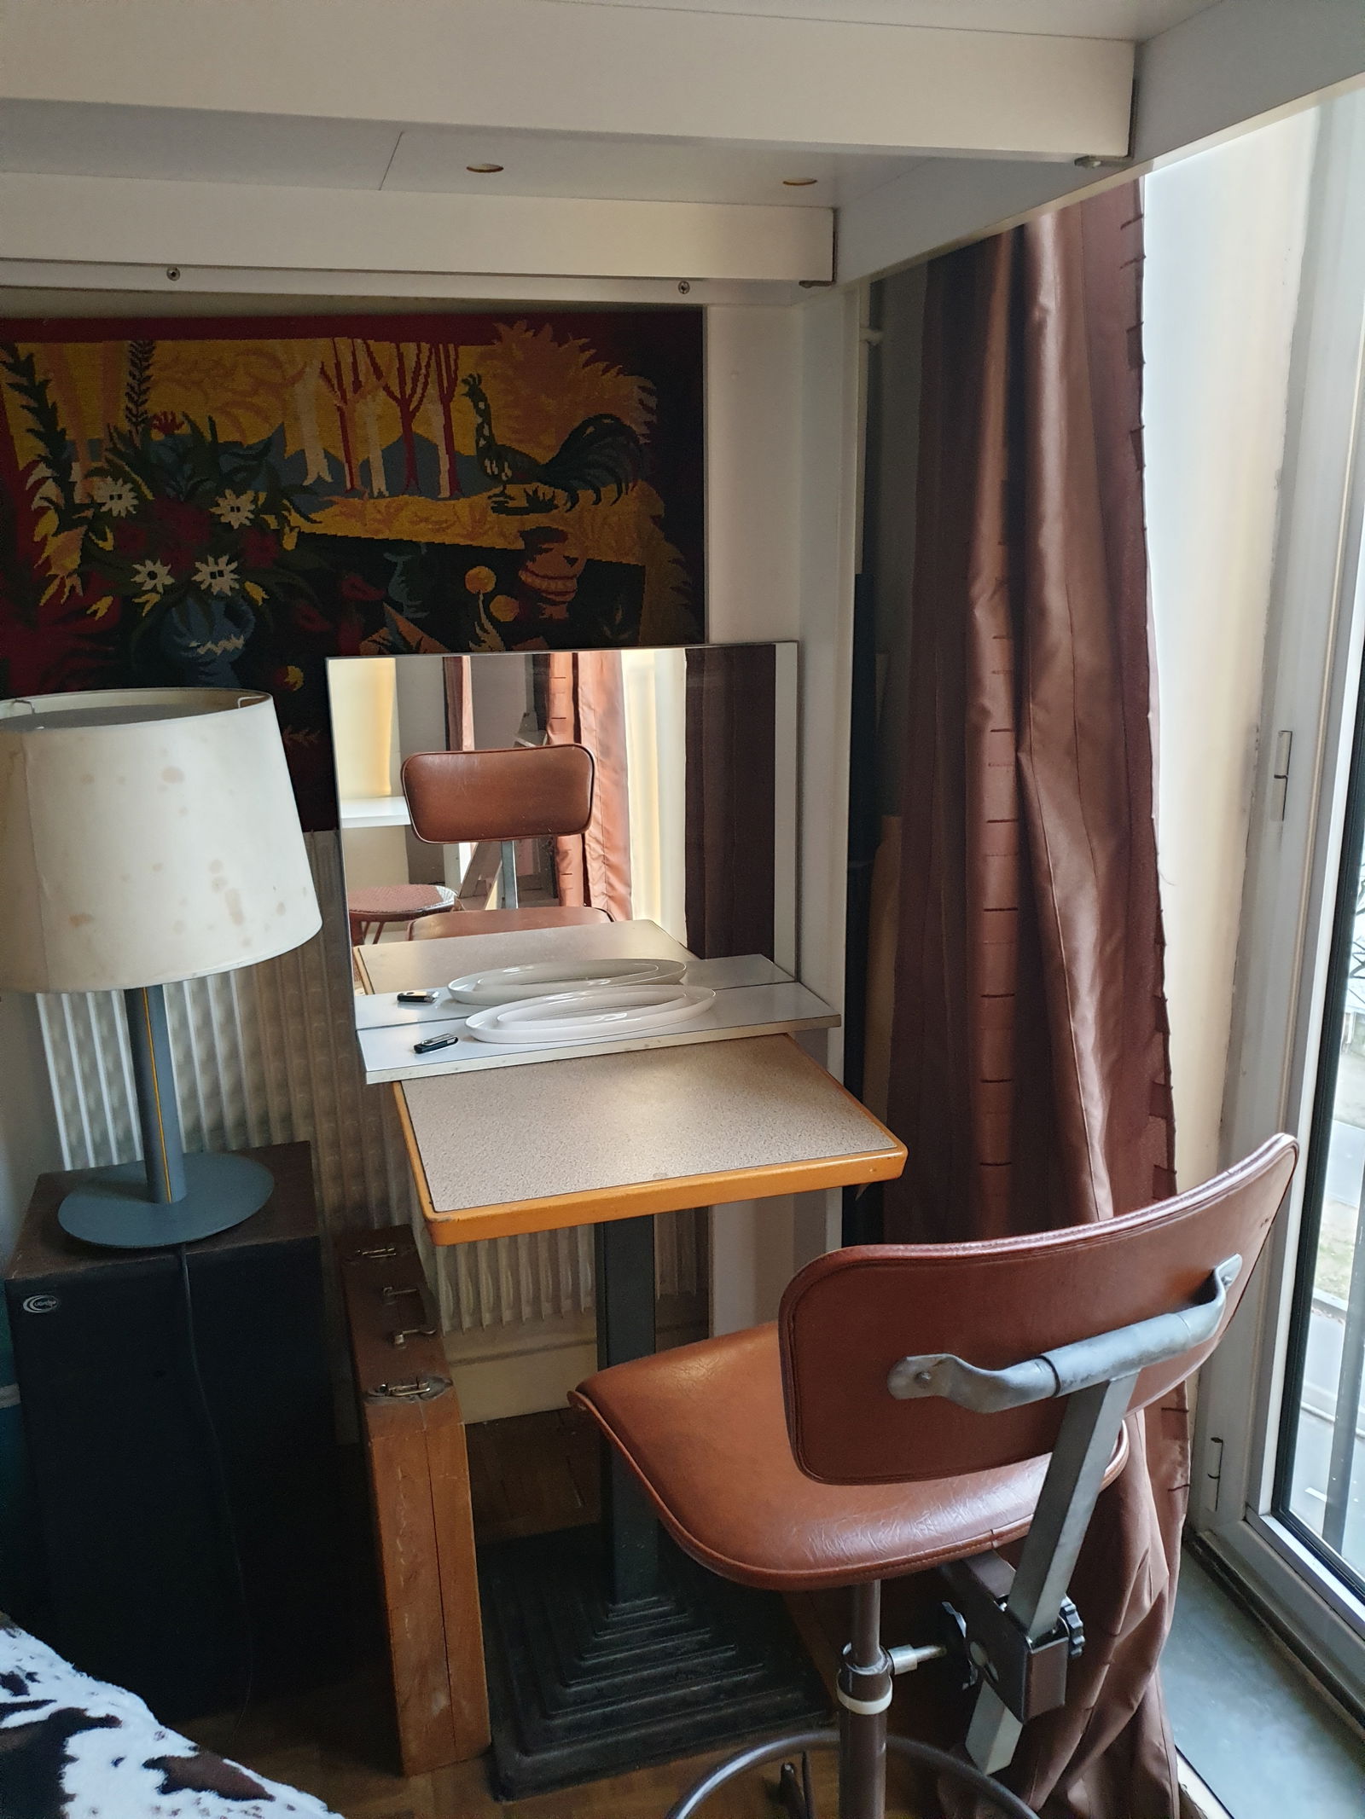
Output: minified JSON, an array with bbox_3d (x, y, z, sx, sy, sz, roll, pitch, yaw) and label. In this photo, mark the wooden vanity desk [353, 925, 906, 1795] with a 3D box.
[{"bbox_3d":[-0.059,0.561,1.645,0.540,0.770,0.519,-5,15,-15],"label":"wooden vanity desk"}]

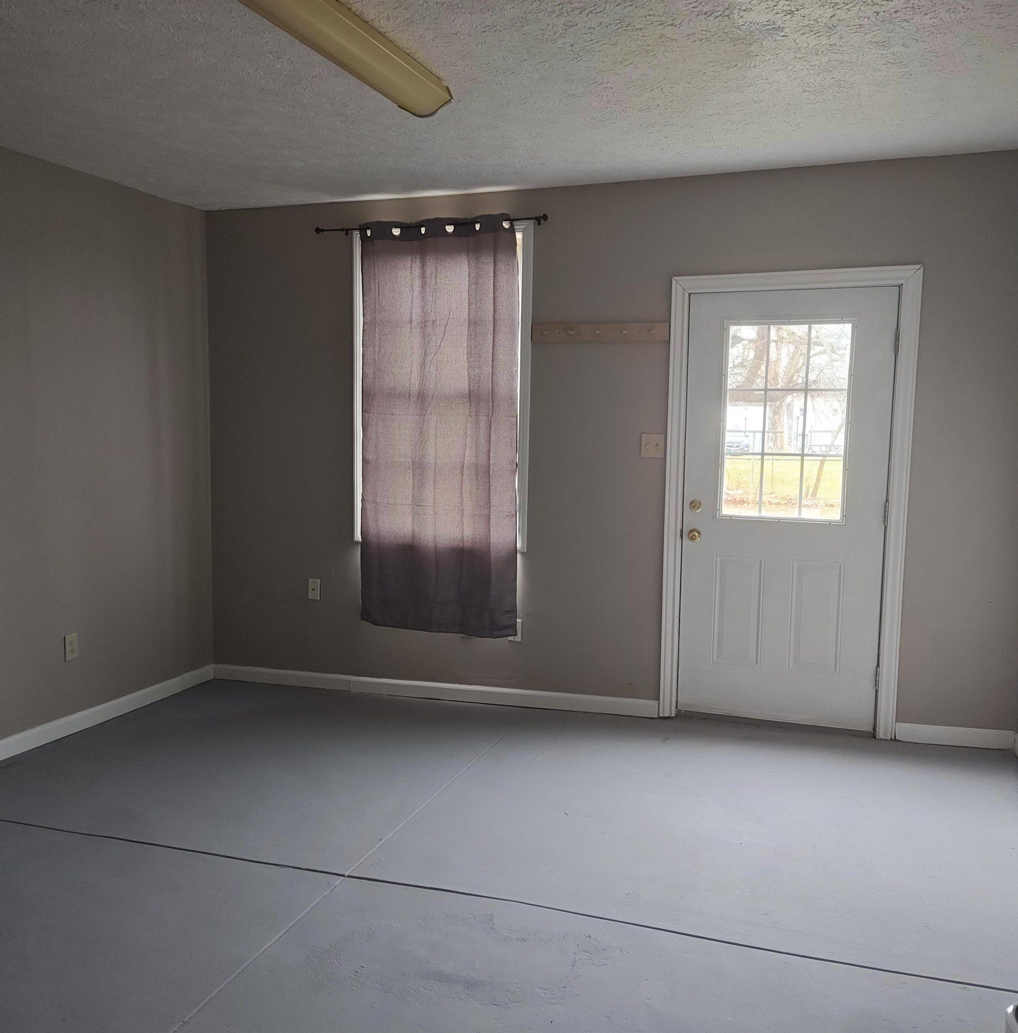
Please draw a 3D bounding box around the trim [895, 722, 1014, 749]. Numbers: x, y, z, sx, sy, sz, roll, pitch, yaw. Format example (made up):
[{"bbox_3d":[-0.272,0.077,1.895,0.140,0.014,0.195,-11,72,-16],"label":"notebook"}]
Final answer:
[{"bbox_3d":[1.995,0.983,4.108,0.482,0.079,0.014,0,5,20],"label":"trim"}]

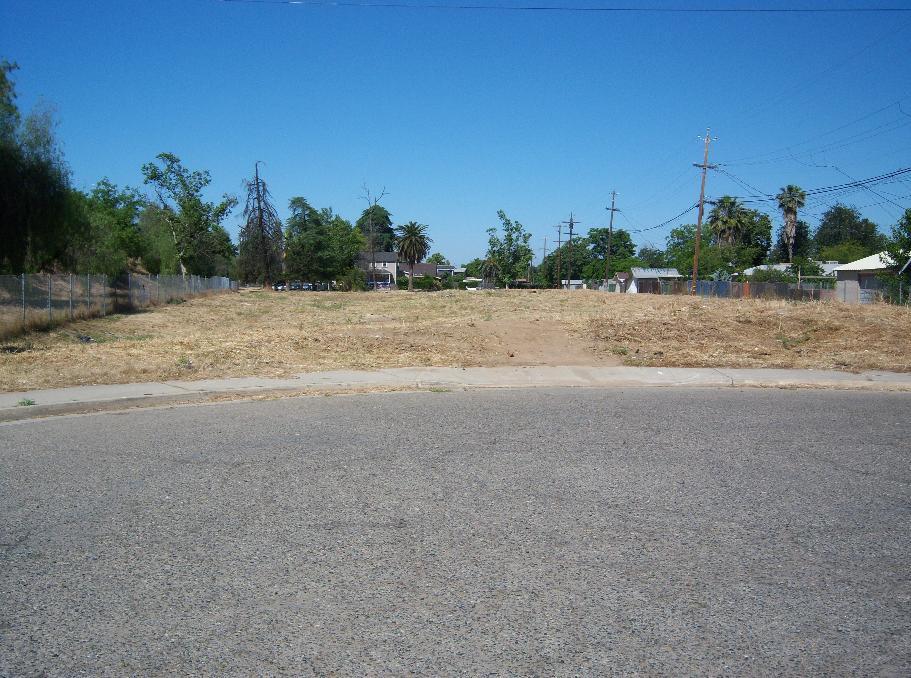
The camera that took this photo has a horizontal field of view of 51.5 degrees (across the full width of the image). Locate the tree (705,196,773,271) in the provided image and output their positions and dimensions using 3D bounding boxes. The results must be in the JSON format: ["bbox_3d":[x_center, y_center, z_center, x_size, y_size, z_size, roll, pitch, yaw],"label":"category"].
[{"bbox_3d":[33.300,-11.076,111.527,8.060,11.410,7.800,0,4,2],"label":"tree"}]

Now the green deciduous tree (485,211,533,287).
[{"bbox_3d":[6.340,-10.490,112.000,5.810,9.480,5.200,0,4,2],"label":"green deciduous tree"}]

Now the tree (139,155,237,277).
[{"bbox_3d":[-22.040,-9.950,78.000,7.930,10.900,7.500,0,4,2],"label":"tree"}]

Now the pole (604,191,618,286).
[{"bbox_3d":[18.610,-11.550,112.000,1.600,12.100,0.500,0,4,2],"label":"pole"}]

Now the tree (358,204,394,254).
[{"bbox_3d":[-15.410,-18.010,182.000,7.710,16.190,8.000,0,4,2],"label":"tree"}]

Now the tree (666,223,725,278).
[{"bbox_3d":[32.510,-11.150,128.000,8.400,9.270,8.000,0,4,2],"label":"tree"}]

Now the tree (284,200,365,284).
[{"bbox_3d":[-17.890,-12.880,129.000,10.920,12.610,10.000,0,4,2],"label":"tree"}]

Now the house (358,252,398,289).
[{"bbox_3d":[-13.720,-11.570,162.000,7.890,6.520,8.000,0,4,2],"label":"house"}]

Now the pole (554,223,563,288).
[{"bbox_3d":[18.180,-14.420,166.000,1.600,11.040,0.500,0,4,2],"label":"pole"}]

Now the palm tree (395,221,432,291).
[{"bbox_3d":[-6.220,-12.410,140.000,5.630,10.290,5.600,0,4,2],"label":"palm tree"}]

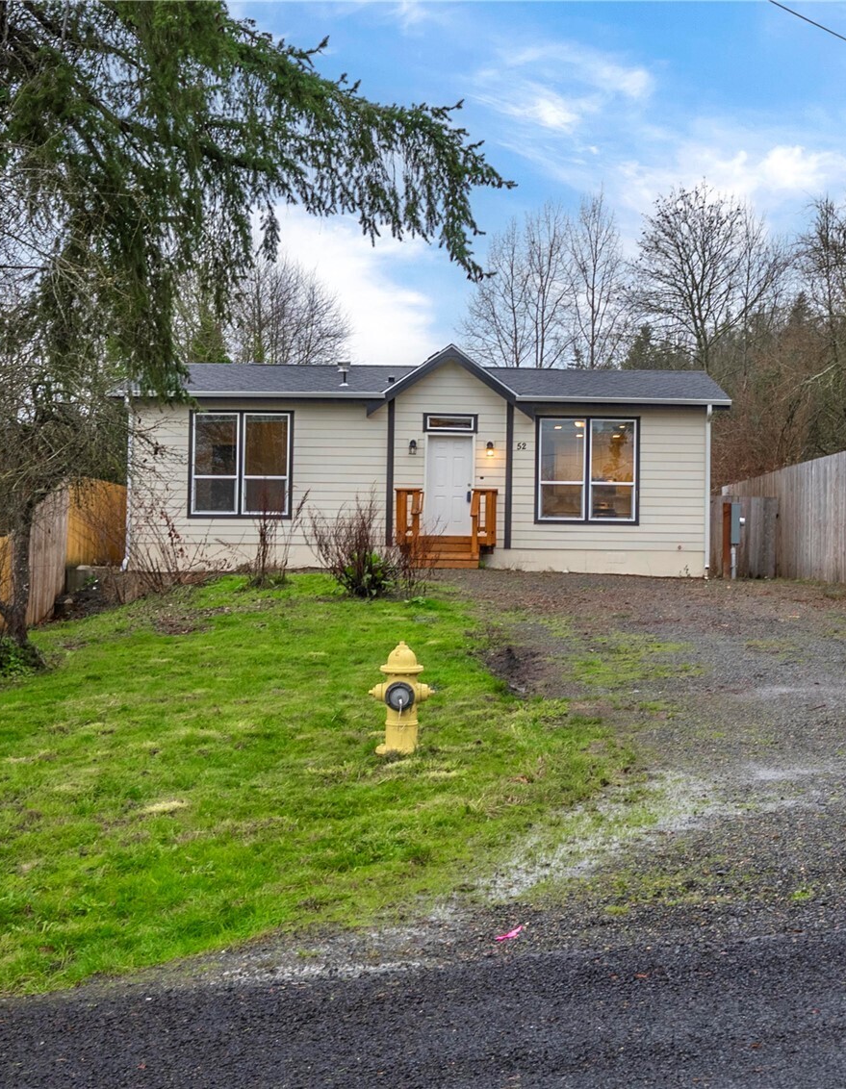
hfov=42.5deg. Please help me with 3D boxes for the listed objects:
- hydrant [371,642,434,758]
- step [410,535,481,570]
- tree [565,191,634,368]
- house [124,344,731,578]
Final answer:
[{"bbox_3d":[-0.142,1.010,7.150,0.440,0.745,0.410,1,-1,2],"label":"hydrant"},{"bbox_3d":[0.420,0.140,21.250,1.350,0.660,1.200,1,-1,2],"label":"step"},{"bbox_3d":[8.030,-7.800,50.000,3.400,16.800,3.400,1,-1,0],"label":"tree"},{"bbox_3d":[0.040,-1.780,25.700,12.350,4.850,8.200,1,-1,2],"label":"house"}]

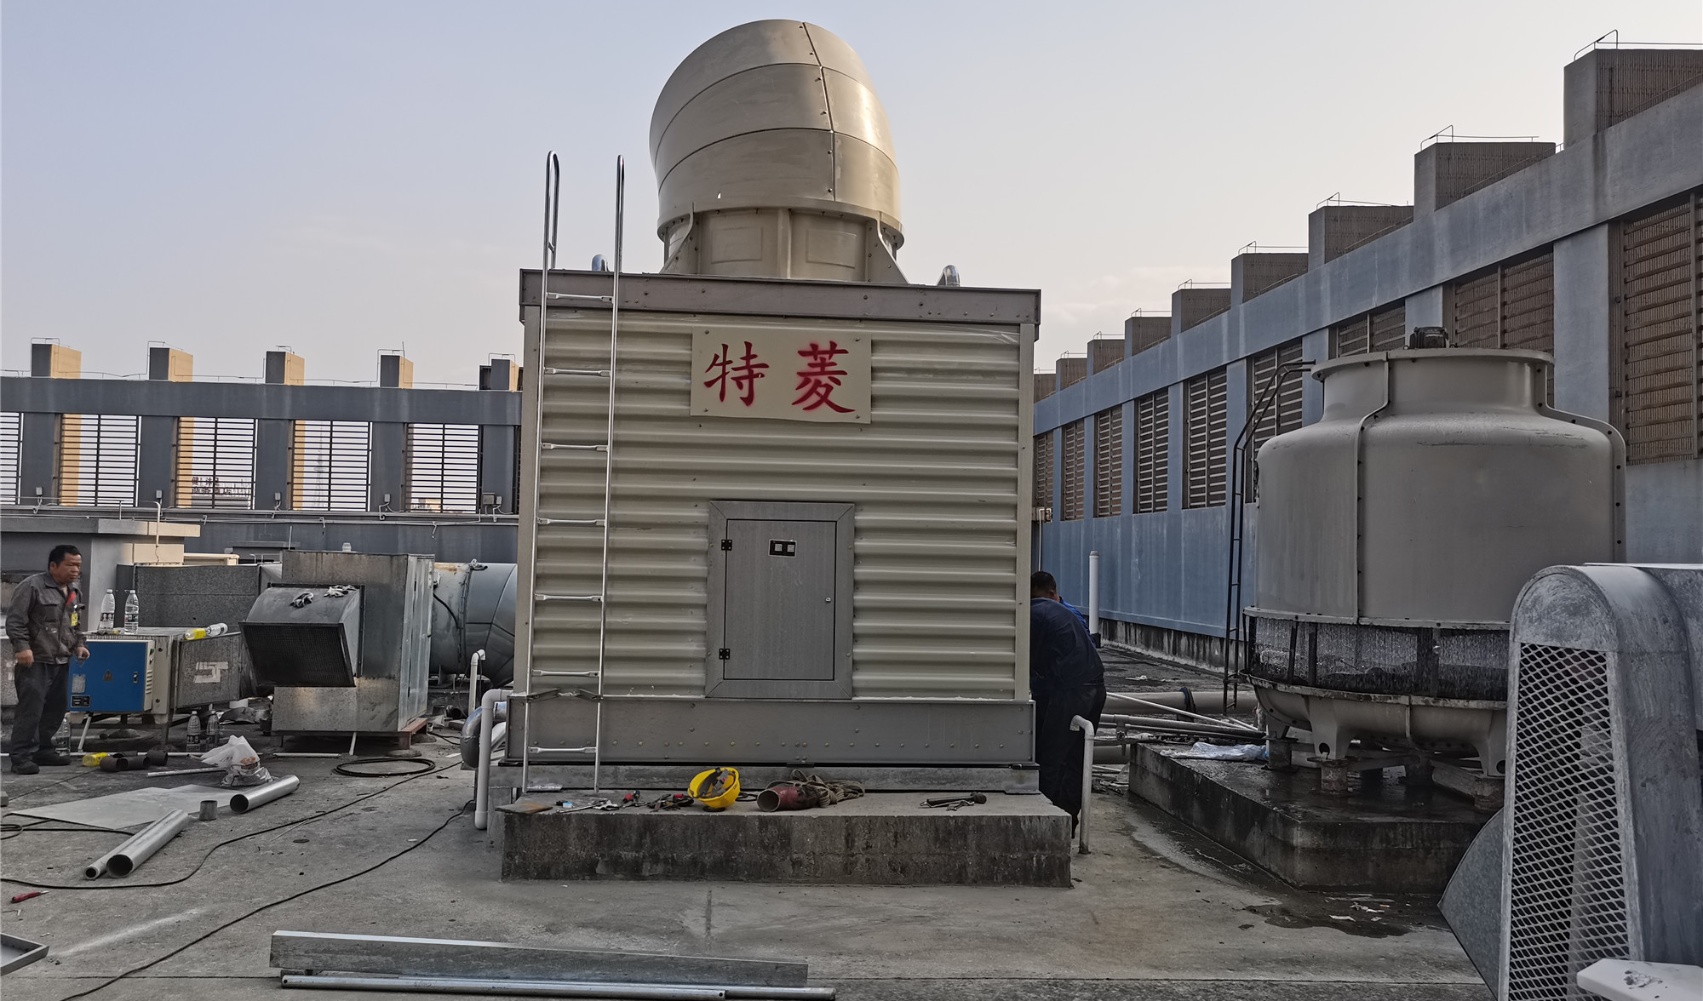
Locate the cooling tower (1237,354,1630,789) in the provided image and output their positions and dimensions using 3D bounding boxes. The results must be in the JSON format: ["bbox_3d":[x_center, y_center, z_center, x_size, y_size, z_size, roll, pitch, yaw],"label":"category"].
[{"bbox_3d":[3.433,0.425,7.851,2.041,2.567,2.041,1,-3,-6],"label":"cooling tower"}]

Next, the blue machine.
[{"bbox_3d":[-5.789,1.371,10.147,0.589,0.571,0.400,1,-3,-6],"label":"blue machine"}]

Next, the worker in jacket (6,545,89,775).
[{"bbox_3d":[-5.814,1.128,9.248,0.430,1.614,0.510,1,-3,4],"label":"worker in jacket"}]

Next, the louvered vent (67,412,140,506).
[{"bbox_3d":[-17.299,-0.942,29.433,1.683,2.132,0.150,1,-3,-6],"label":"louvered vent"}]

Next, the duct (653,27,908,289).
[{"bbox_3d":[-0.462,-2.103,8.334,1.602,1.856,1.662,2,-3,-27],"label":"duct"}]

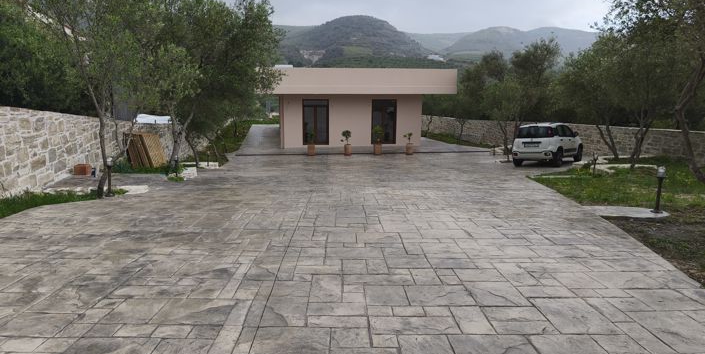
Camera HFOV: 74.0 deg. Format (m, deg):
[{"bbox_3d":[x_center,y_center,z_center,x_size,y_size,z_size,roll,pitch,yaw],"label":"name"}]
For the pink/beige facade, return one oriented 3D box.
[{"bbox_3d":[0.601,-3.541,24.204,9.378,3.973,1.600,-1,8,-8],"label":"pink/beige facade"}]

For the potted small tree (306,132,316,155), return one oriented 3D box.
[{"bbox_3d":[-1.891,-1.568,21.693,0.460,1.100,0.423,-1,13,-8],"label":"potted small tree"}]

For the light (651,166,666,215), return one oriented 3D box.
[{"bbox_3d":[5.122,0.206,7.811,0.165,0.800,0.165,-1,13,0],"label":"light"}]

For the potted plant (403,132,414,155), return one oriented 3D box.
[{"bbox_3d":[2.632,-1.583,21.922,0.540,1.090,0.450,-1,8,-8],"label":"potted plant"}]

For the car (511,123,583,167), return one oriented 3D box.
[{"bbox_3d":[7.845,-1.362,18.630,1.720,1.620,3.690,5,9,42],"label":"car"}]

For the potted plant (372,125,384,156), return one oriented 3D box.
[{"bbox_3d":[1.209,-1.689,21.652,0.540,1.375,0.520,-1,8,-8],"label":"potted plant"}]

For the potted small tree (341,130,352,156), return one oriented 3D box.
[{"bbox_3d":[-0.250,-1.605,21.736,0.520,1.170,0.478,-1,13,-8],"label":"potted small tree"}]

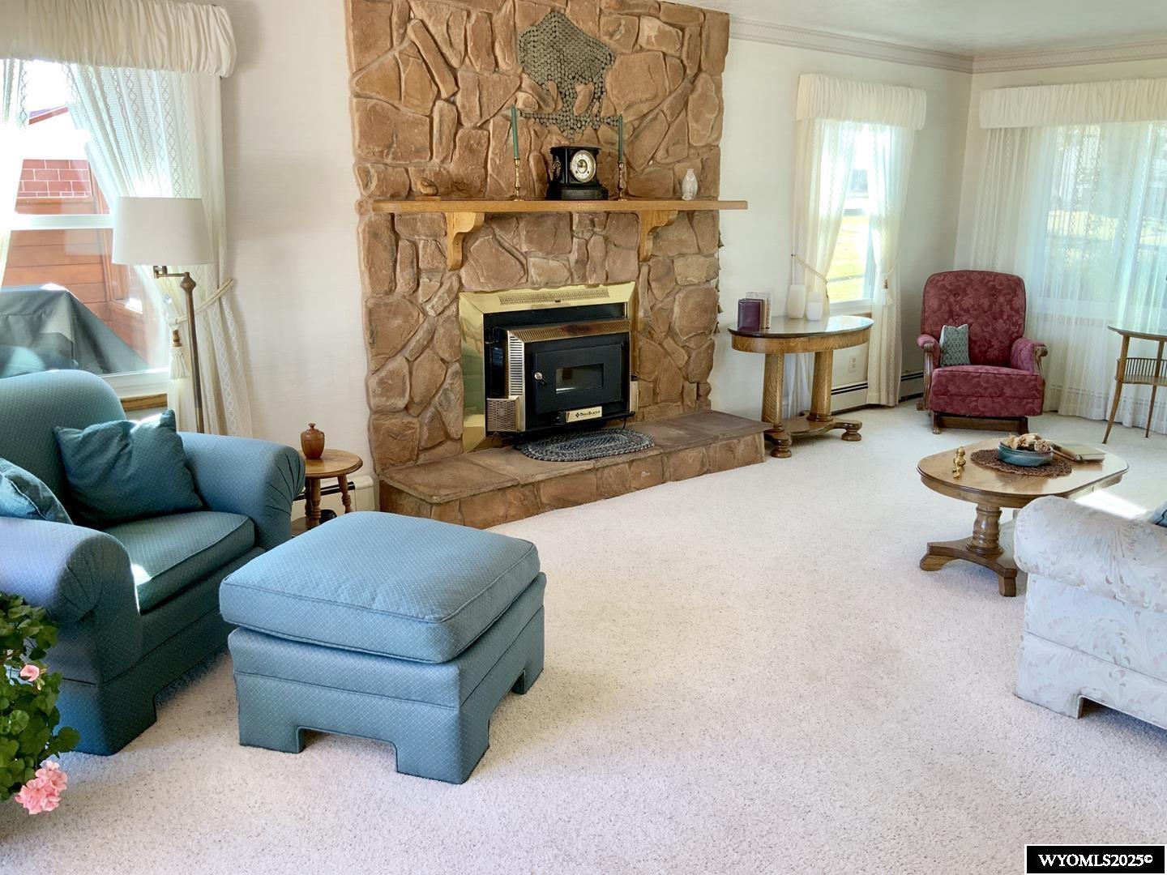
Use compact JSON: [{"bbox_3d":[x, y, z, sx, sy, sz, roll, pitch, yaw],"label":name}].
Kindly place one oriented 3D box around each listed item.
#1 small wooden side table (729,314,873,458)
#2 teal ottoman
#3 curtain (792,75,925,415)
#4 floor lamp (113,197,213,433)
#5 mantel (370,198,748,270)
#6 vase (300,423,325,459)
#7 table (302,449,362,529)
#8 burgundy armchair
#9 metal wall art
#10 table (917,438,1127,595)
[{"bbox_3d":[1.298,-0.329,5.972,1.140,0.731,0.600,-11,18,-37],"label":"small wooden side table"},{"bbox_3d":[-0.542,0.570,2.893,0.675,0.485,0.675,5,15,16],"label":"teal ottoman"},{"bbox_3d":[1.774,-1.199,6.446,1.130,2.170,0.180,-11,18,-37],"label":"curtain"},{"bbox_3d":[-1.500,-0.137,3.632,0.400,1.463,0.370,-11,18,-37],"label":"floor lamp"},{"bbox_3d":[-0.013,-1.020,4.900,2.160,0.327,0.265,-11,18,-37],"label":"mantel"},{"bbox_3d":[-1.053,0.014,3.789,0.094,0.139,0.094,-11,18,-37],"label":"vase"},{"bbox_3d":[-1.036,0.325,3.828,0.358,0.482,0.358,-11,18,-37],"label":"table"},{"bbox_3d":[2.595,-0.577,6.513,0.770,0.975,0.820,2,15,5],"label":"burgundy armchair"},{"bbox_3d":[-0.062,-1.774,4.788,0.615,0.560,0.050,-11,18,-37],"label":"metal wall art"},{"bbox_3d":[1.804,0.317,4.098,1.042,0.436,0.640,-11,18,-37],"label":"table"}]

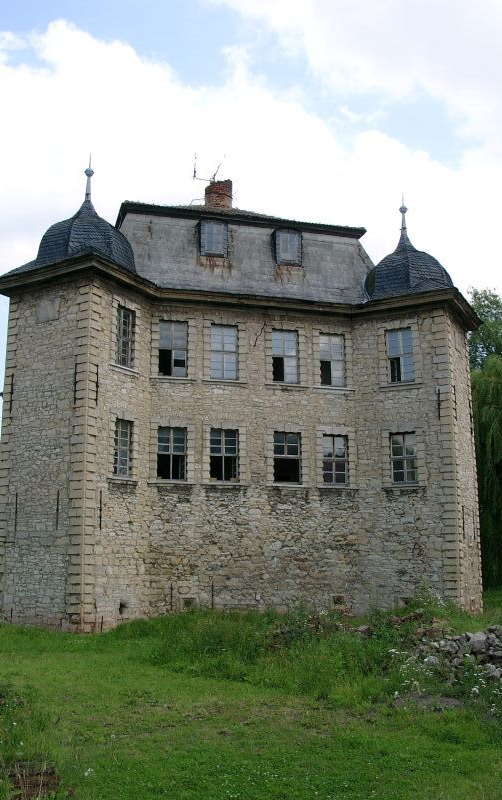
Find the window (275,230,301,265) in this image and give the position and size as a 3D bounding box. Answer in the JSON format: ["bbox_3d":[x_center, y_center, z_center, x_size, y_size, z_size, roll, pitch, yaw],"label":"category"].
[{"bbox_3d":[1.346,-5.599,29.650,0.994,1.366,0.646,3,-12,-16],"label":"window"}]

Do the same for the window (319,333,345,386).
[{"bbox_3d":[3.032,-1.471,29.239,1.020,2.010,0.200,3,-13,-15],"label":"window"}]

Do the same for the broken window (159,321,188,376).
[{"bbox_3d":[-2.741,-1.789,27.718,1.020,2.010,0.200,3,-13,-15],"label":"broken window"}]

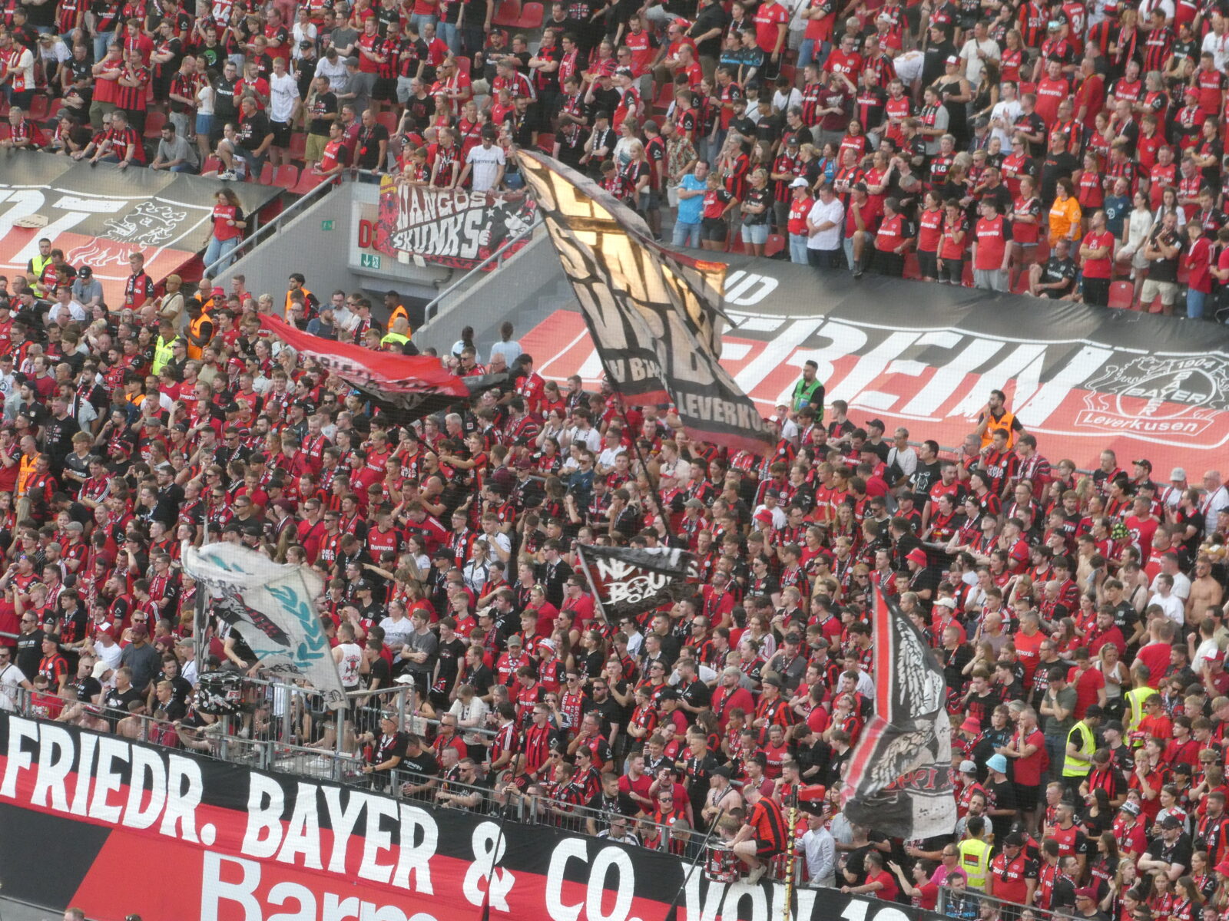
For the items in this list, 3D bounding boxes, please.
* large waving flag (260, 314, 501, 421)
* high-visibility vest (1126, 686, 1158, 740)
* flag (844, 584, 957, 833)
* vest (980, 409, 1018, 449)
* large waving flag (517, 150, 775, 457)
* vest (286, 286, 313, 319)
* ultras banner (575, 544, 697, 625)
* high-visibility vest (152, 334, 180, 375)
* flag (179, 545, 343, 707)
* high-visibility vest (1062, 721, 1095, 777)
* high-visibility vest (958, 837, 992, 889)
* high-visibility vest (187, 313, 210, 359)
[{"bbox_3d":[-3.431,-1.357,104.000,3.450,1.600,1.500,4,10,15],"label":"large waving flag"},{"bbox_3d":[6.104,2.977,82.300,0.460,0.670,0.300,-5,12,-24],"label":"high-visibility vest"},{"bbox_3d":[3.628,3.200,90.500,1.450,3.250,0.900,3,10,12],"label":"flag"},{"bbox_3d":[4.835,-0.333,89.500,0.470,0.660,0.290,5,12,22],"label":"vest"},{"bbox_3d":[0.453,-2.171,98.500,3.550,4.250,1.100,3,10,12],"label":"large waving flag"},{"bbox_3d":[-4.389,-2.097,98.800,0.470,0.660,0.300,8,14,34],"label":"vest"},{"bbox_3d":[0.286,1.688,96.000,1.620,1.120,0.500,3,10,12],"label":"ultras banner"},{"bbox_3d":[-6.907,-1.621,109.500,0.520,0.680,0.300,5,10,22],"label":"high-visibility vest"},{"bbox_3d":[-4.269,2.006,86.500,1.900,1.950,0.700,4,12,20],"label":"flag"},{"bbox_3d":[5.349,3.333,81.900,0.310,0.640,0.440,5,12,24],"label":"high-visibility vest"},{"bbox_3d":[4.088,4.593,80.400,0.450,0.640,0.300,6,13,26],"label":"high-visibility vest"},{"bbox_3d":[-5.728,-1.696,97.600,0.310,0.660,0.460,-6,13,-29],"label":"high-visibility vest"}]

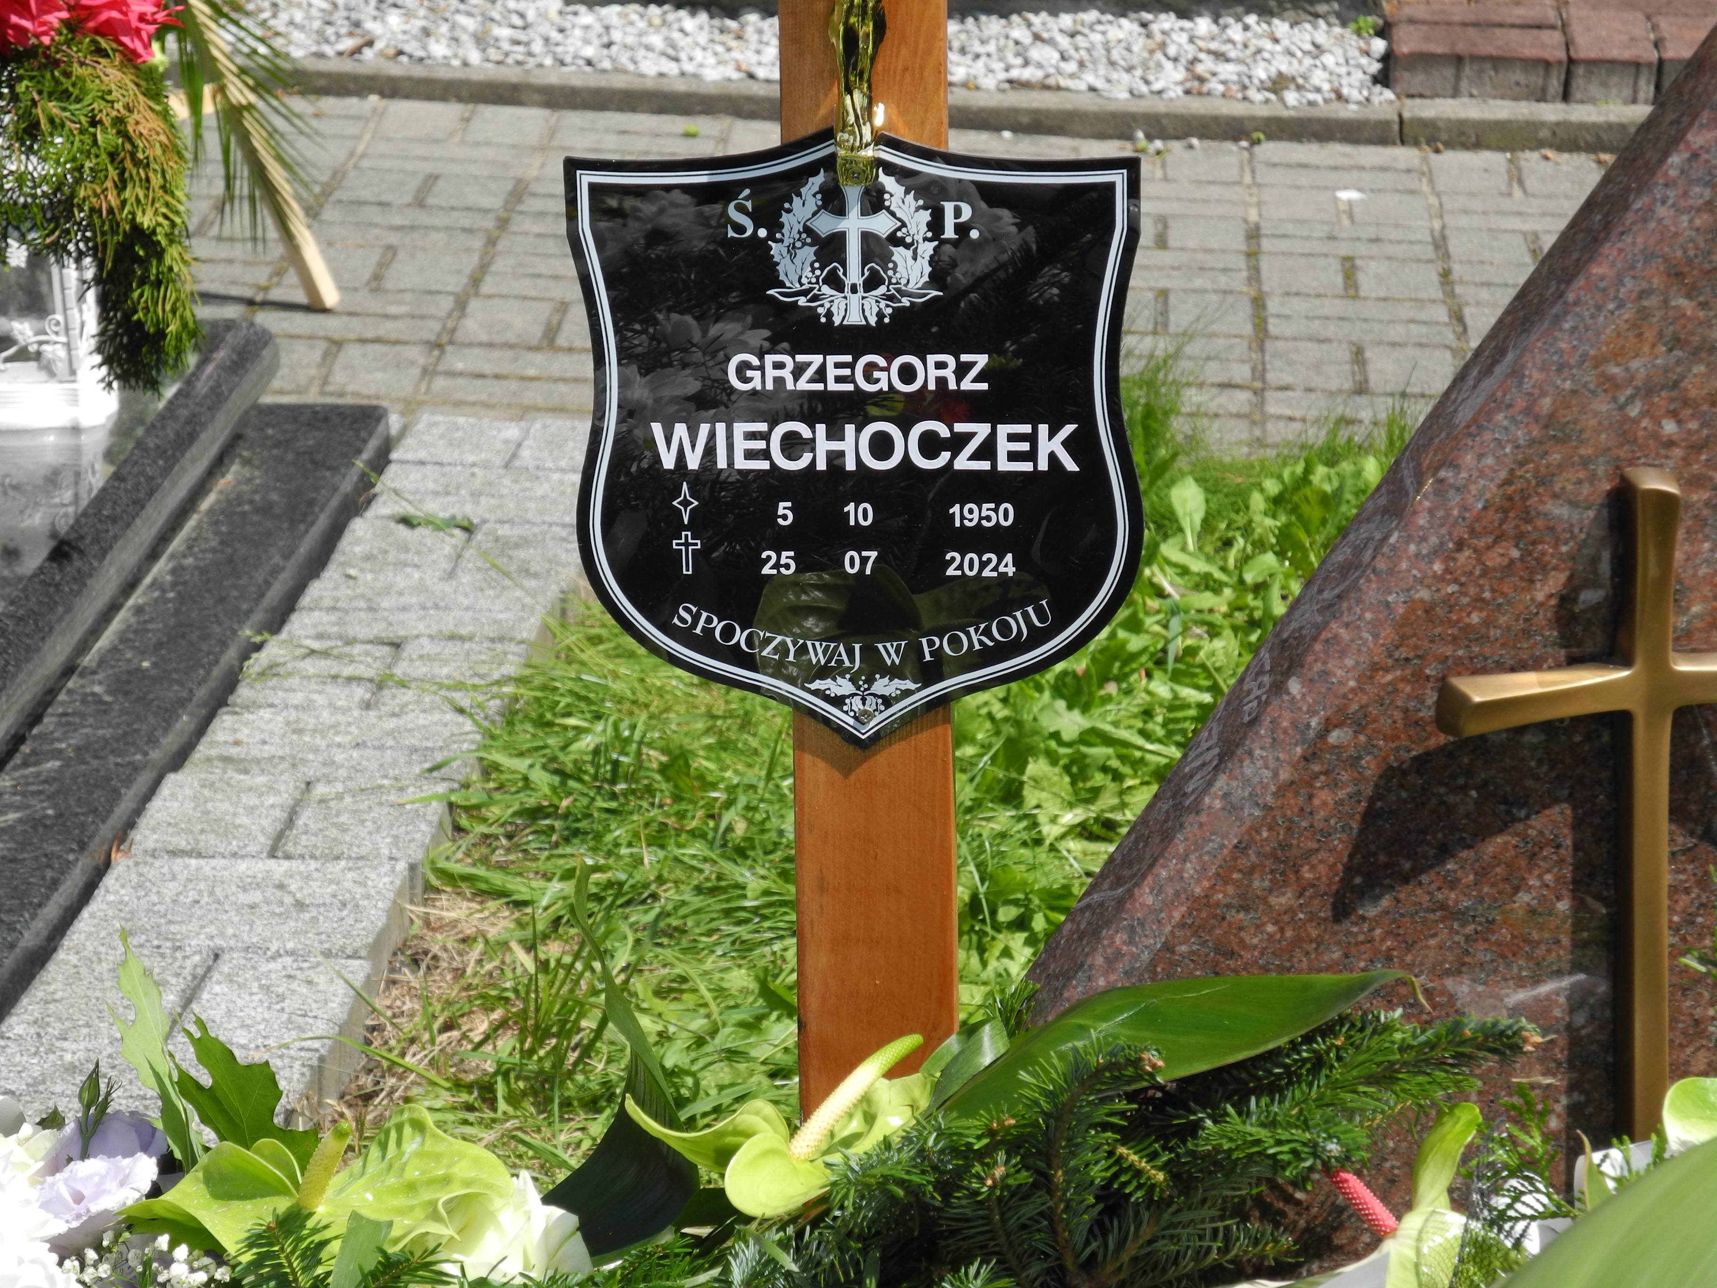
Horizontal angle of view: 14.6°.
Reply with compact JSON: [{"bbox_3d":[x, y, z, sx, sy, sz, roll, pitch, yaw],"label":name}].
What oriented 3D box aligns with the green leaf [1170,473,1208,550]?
[{"bbox_3d":[0.296,-0.119,6.020,0.033,0.069,0.020,-2,7,0],"label":"green leaf"}]

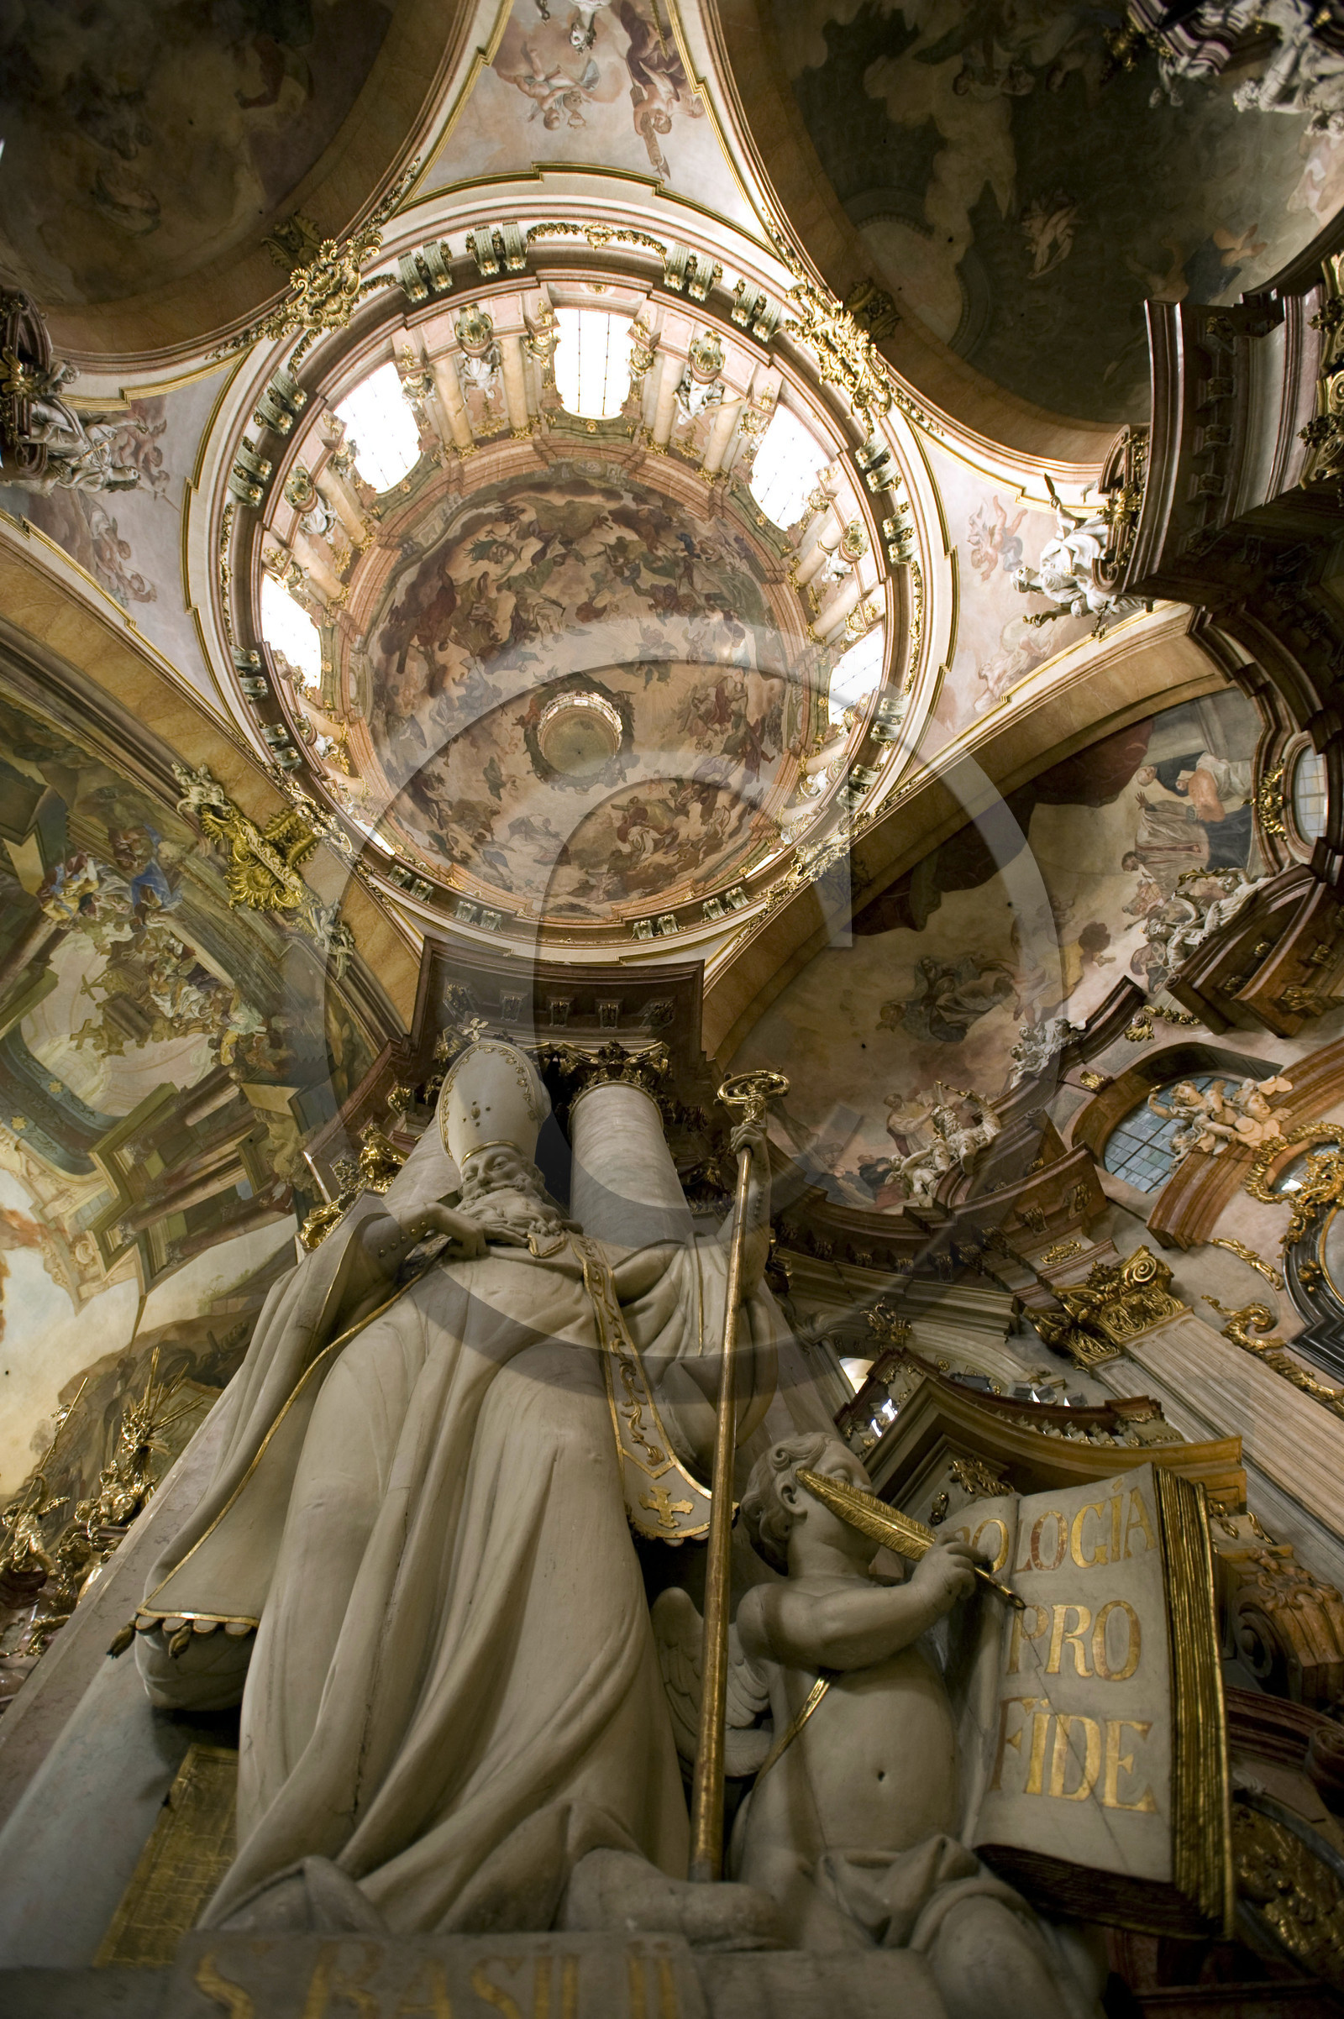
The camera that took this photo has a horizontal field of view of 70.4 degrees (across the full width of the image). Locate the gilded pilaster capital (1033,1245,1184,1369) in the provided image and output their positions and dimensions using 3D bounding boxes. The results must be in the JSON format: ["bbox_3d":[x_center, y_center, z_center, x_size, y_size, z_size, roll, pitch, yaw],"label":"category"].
[{"bbox_3d":[6.870,4.716,14.599,2.100,1.350,1.000,-21,-82,-3],"label":"gilded pilaster capital"}]

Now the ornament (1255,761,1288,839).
[{"bbox_3d":[11.000,-3.819,17.411,0.400,0.750,1.350,-13,-81,-4],"label":"ornament"}]

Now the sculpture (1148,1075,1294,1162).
[{"bbox_3d":[8.076,1.580,14.221,1.700,2.100,0.850,-45,-80,2],"label":"sculpture"}]

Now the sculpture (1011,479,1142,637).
[{"bbox_3d":[6.796,-7.569,16.212,1.400,2.900,2.500,-1,-82,-6],"label":"sculpture"}]

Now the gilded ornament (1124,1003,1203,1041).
[{"bbox_3d":[9.198,0.329,17.963,0.900,1.700,0.400,-45,-80,2],"label":"gilded ornament"}]

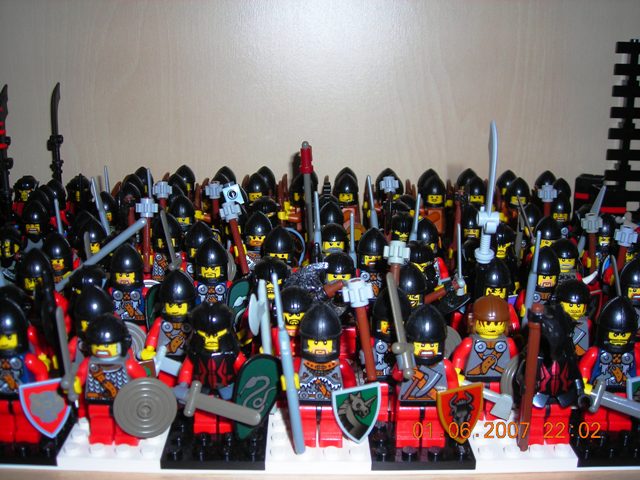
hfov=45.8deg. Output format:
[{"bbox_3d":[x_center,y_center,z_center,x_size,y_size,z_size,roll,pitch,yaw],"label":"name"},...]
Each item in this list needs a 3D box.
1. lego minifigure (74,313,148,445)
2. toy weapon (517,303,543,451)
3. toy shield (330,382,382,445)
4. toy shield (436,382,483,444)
[{"bbox_3d":[-0.063,0.043,0.234,0.024,0.043,0.015,0,16,-1],"label":"lego minifigure"},{"bbox_3d":[0.065,0.043,0.234,0.004,0.049,0.004,5,13,17],"label":"toy weapon"},{"bbox_3d":[0.011,0.052,0.227,0.015,0.018,0.004,6,17,20],"label":"toy shield"},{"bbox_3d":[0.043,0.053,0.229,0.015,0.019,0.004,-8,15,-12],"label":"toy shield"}]

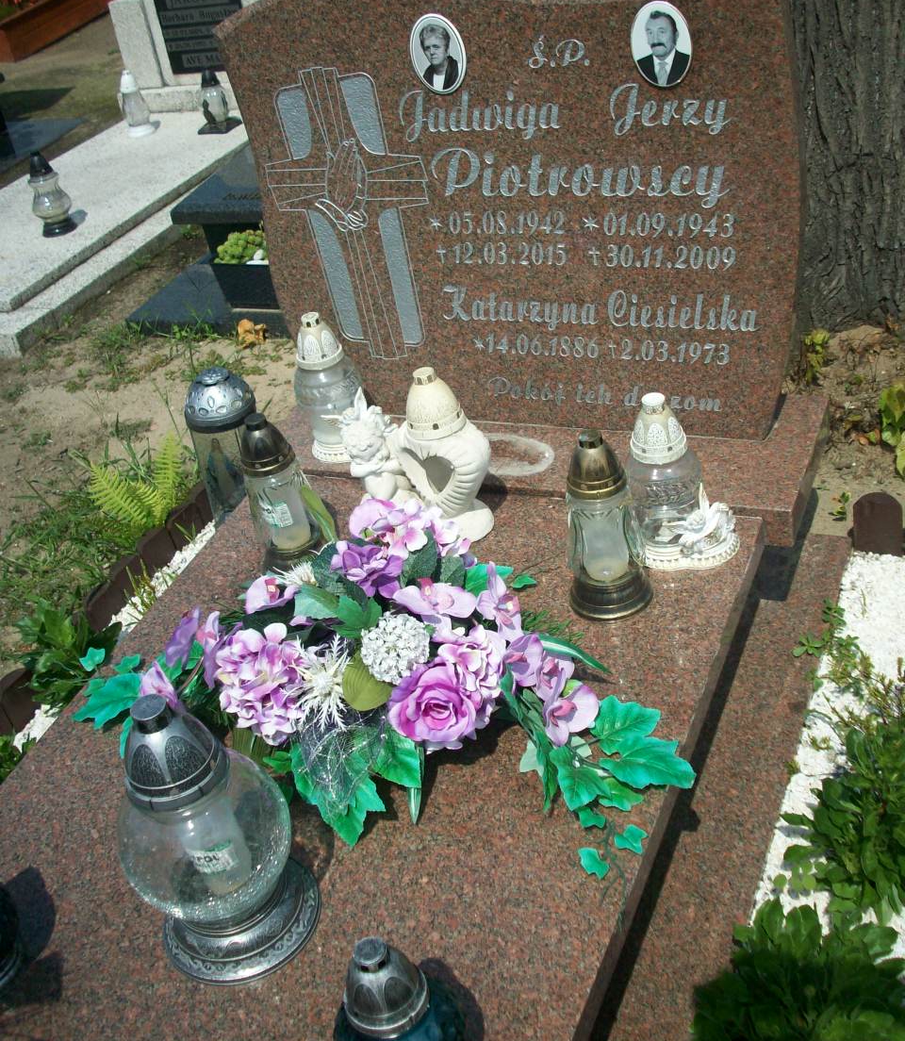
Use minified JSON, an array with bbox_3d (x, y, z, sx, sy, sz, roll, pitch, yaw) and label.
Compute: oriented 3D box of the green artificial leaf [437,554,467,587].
[{"bbox_3d":[-0.001,0.063,1.639,0.040,0.025,0.050,6,38,23],"label":"green artificial leaf"}]

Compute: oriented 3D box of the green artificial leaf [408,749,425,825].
[{"bbox_3d":[-0.041,0.300,1.453,0.019,0.012,0.083,0,78,6],"label":"green artificial leaf"}]

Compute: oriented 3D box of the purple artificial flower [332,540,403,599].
[{"bbox_3d":[-0.107,0.061,1.631,0.099,0.074,0.055,3,-7,21],"label":"purple artificial flower"}]

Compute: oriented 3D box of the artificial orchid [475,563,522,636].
[{"bbox_3d":[0.058,0.098,1.609,0.057,0.086,0.040,-23,9,-14],"label":"artificial orchid"}]

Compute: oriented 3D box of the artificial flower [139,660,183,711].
[{"bbox_3d":[-0.392,0.226,1.731,0.065,0.080,0.045,-17,-4,-7],"label":"artificial flower"}]

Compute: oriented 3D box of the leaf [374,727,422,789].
[{"bbox_3d":[-0.065,0.284,1.536,0.057,0.022,0.077,-38,84,-17],"label":"leaf"}]

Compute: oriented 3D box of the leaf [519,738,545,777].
[{"bbox_3d":[0.095,0.284,1.537,0.035,0.025,0.055,6,38,23],"label":"leaf"}]

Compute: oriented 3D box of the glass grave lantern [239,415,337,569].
[{"bbox_3d":[-0.281,-0.050,2.083,0.115,0.268,0.115,6,38,24],"label":"glass grave lantern"}]

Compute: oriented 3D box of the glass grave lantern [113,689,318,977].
[{"bbox_3d":[-0.260,0.309,1.342,0.173,0.322,0.173,6,38,23],"label":"glass grave lantern"}]

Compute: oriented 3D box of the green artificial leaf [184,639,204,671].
[{"bbox_3d":[-0.373,0.196,1.867,0.034,0.045,0.025,6,3,24],"label":"green artificial leaf"}]

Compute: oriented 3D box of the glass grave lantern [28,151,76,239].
[{"bbox_3d":[-1.204,-0.972,3.821,0.113,0.232,0.113,6,38,23],"label":"glass grave lantern"}]

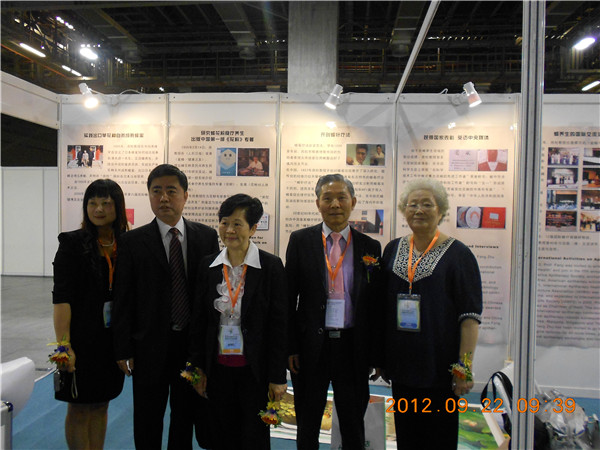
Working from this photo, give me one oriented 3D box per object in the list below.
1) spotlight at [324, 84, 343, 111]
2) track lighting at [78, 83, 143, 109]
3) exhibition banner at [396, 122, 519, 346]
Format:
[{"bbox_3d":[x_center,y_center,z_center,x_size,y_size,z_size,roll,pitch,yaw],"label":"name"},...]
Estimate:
[{"bbox_3d":[0.275,-0.996,3.490,0.097,0.180,0.097,25,-4,-11],"label":"spotlight"},{"bbox_3d":[-1.594,-1.064,3.799,0.375,0.225,0.410,1,1,5],"label":"track lighting"},{"bbox_3d":[1.280,0.078,3.747,0.960,1.810,0.020,1,1,5],"label":"exhibition banner"}]

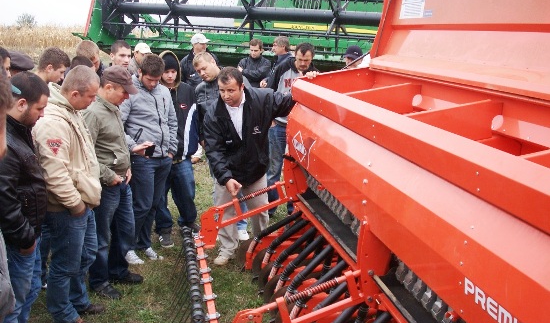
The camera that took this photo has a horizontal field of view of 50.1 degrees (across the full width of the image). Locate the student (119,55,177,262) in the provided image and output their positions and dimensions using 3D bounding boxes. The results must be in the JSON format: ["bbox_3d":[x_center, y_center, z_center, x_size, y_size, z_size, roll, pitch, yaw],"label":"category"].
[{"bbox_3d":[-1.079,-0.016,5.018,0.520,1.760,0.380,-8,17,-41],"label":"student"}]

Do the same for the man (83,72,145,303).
[{"bbox_3d":[-1.203,0.144,4.381,0.400,1.710,0.500,6,13,13],"label":"man"}]

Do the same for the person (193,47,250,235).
[{"bbox_3d":[-0.484,-0.100,5.323,0.540,1.710,0.480,5,15,19],"label":"person"}]

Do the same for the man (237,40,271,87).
[{"bbox_3d":[-0.267,-0.749,7.851,0.520,1.750,0.360,5,15,19],"label":"man"}]

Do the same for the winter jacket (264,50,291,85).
[{"bbox_3d":[0.057,-1.032,7.400,0.420,0.720,0.520,-1,13,-15],"label":"winter jacket"}]

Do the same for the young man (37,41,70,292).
[{"bbox_3d":[-1.672,0.080,4.400,0.380,1.780,0.500,3,12,2],"label":"young man"}]

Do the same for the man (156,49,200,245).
[{"bbox_3d":[-0.880,-0.113,5.309,0.510,1.740,0.400,-5,15,-19],"label":"man"}]

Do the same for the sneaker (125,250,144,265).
[{"bbox_3d":[-1.213,0.794,5.040,0.105,0.110,0.290,-10,17,-35],"label":"sneaker"}]

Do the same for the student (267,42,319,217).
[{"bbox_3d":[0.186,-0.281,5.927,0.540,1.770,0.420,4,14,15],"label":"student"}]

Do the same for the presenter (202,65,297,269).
[{"bbox_3d":[-0.195,0.049,4.886,0.750,1.630,0.640,4,15,17],"label":"presenter"}]

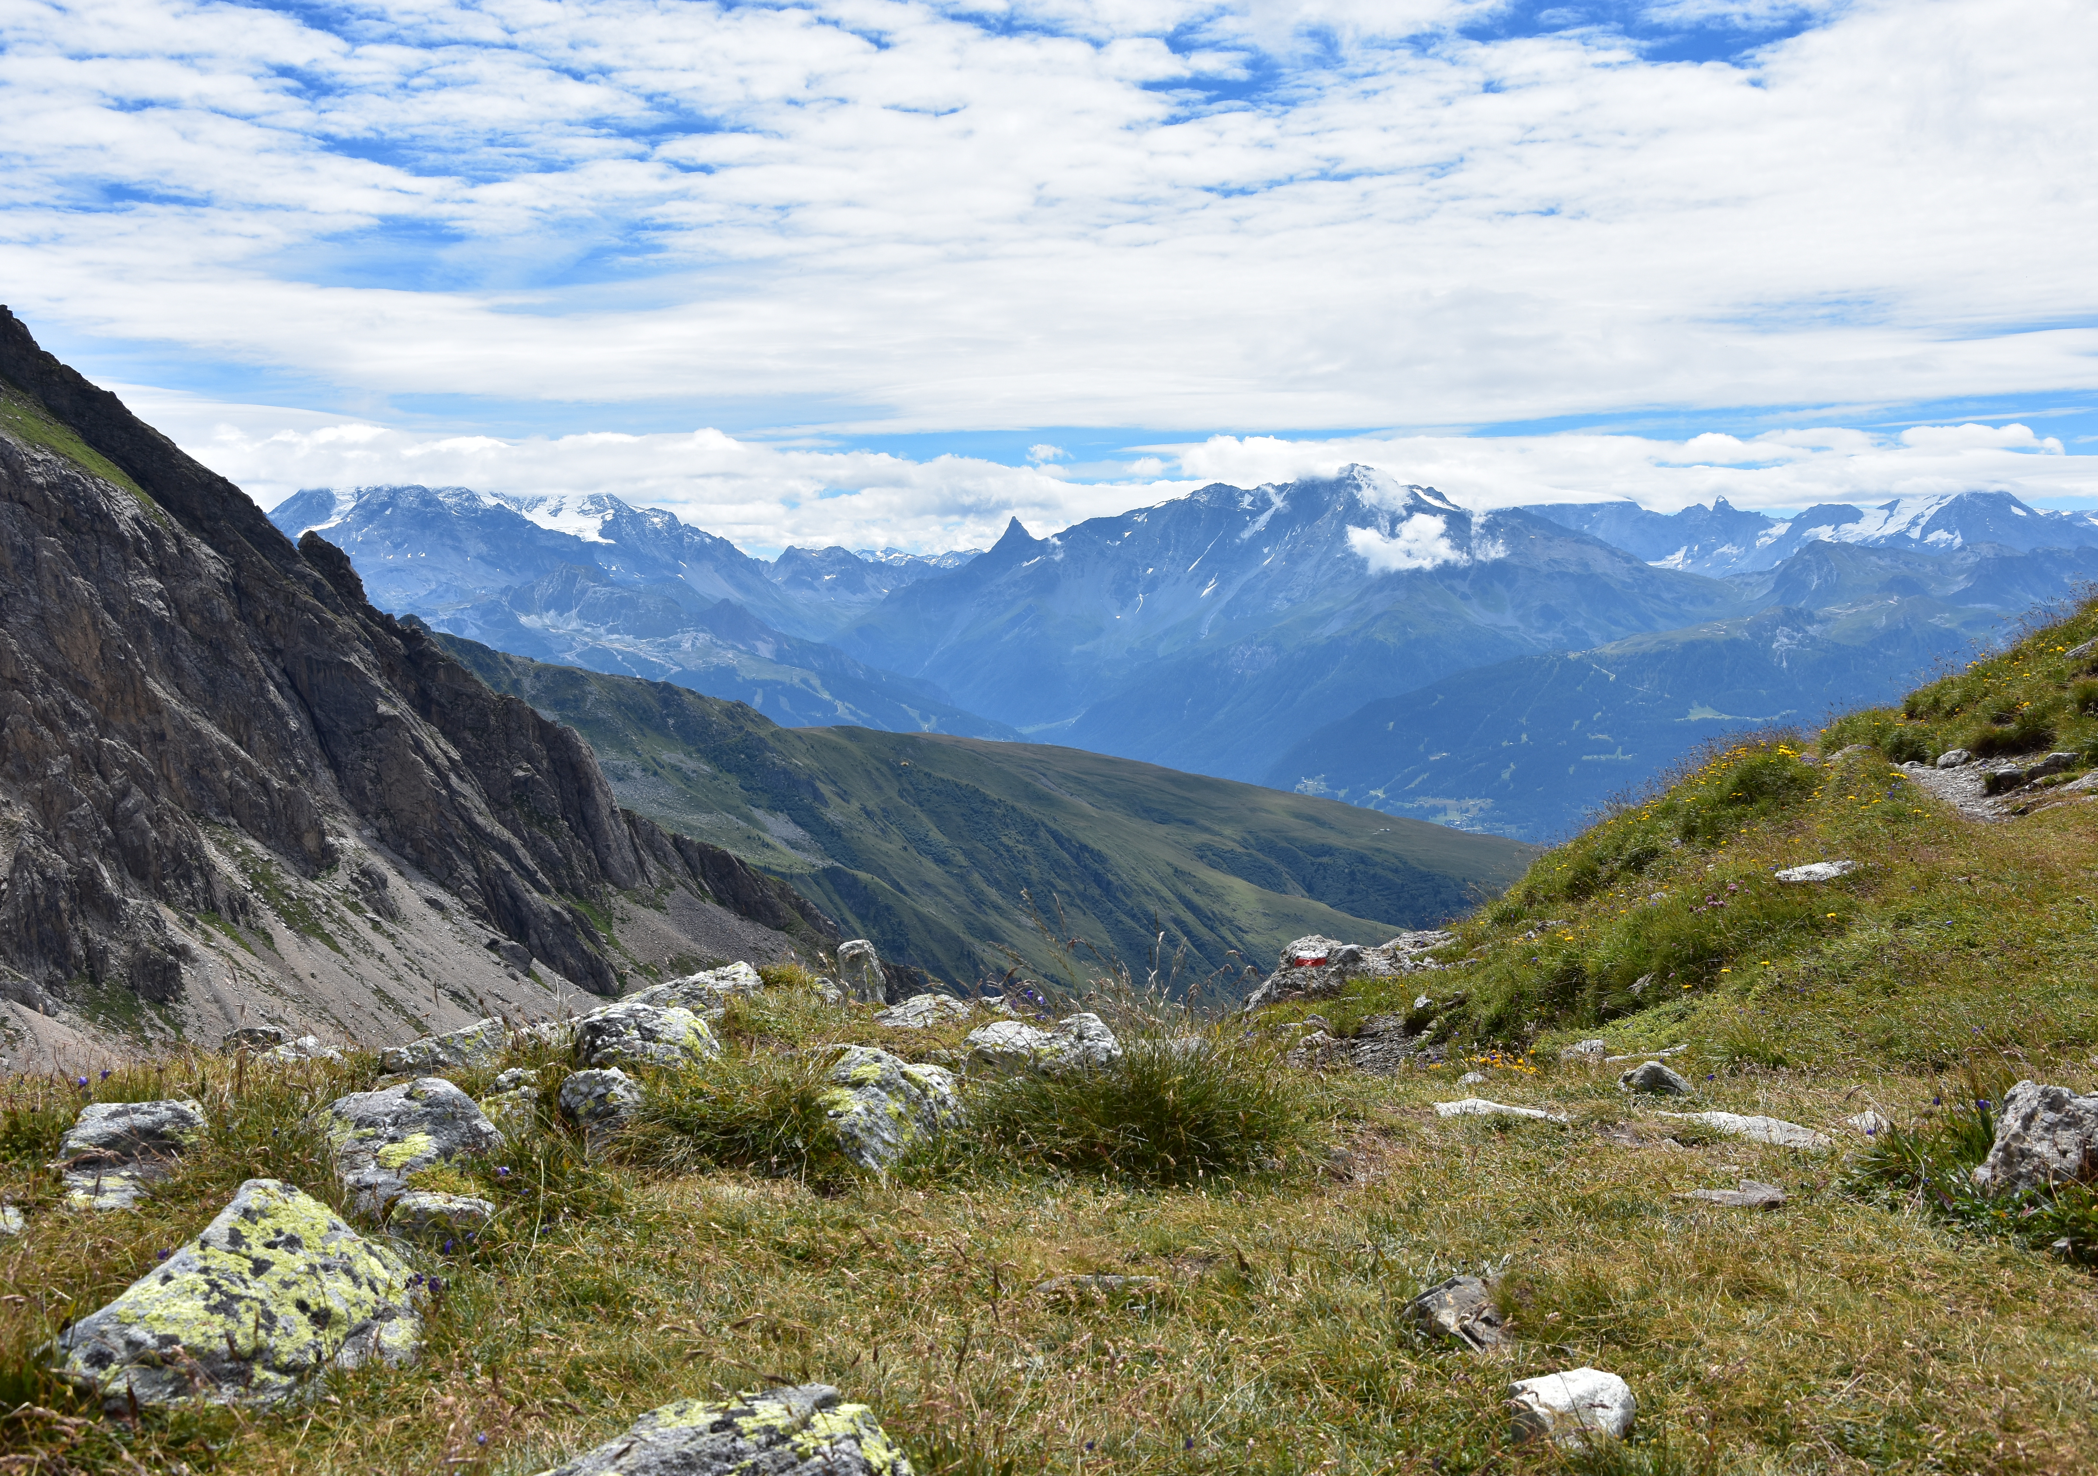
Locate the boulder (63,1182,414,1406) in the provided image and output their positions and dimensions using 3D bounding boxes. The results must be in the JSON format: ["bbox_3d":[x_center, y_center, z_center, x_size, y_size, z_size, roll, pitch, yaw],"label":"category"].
[{"bbox_3d":[-1.582,1.043,5.052,0.735,0.370,0.550,-1,3,-17],"label":"boulder"}]

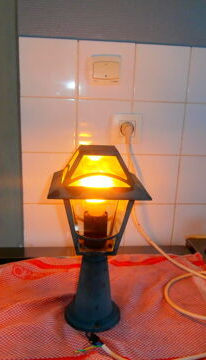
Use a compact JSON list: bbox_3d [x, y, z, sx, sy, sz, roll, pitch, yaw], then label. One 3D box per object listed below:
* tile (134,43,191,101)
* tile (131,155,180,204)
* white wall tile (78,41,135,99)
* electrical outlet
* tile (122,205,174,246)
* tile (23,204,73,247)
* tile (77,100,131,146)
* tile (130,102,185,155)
[{"bbox_3d":[0.160,-0.287,0.901,0.149,0.145,0.010,1,15,-6],"label":"tile"},{"bbox_3d":[0.146,-0.001,0.981,0.150,0.147,0.008,1,15,-6],"label":"tile"},{"bbox_3d":[0.007,-0.290,0.891,0.150,0.147,0.008,1,15,-6],"label":"white wall tile"},{"bbox_3d":[0.069,-0.140,0.920,0.083,0.083,0.018,1,15,-6],"label":"electrical outlet"},{"bbox_3d":[0.140,0.138,1.017,0.150,0.139,0.008,1,15,-6],"label":"tile"},{"bbox_3d":[-0.158,0.135,0.985,0.150,0.137,0.010,1,15,-6],"label":"tile"},{"bbox_3d":[0.005,-0.146,0.924,0.149,0.149,0.010,1,15,-6],"label":"tile"},{"bbox_3d":[0.154,-0.144,0.939,0.149,0.149,0.010,1,15,-6],"label":"tile"}]

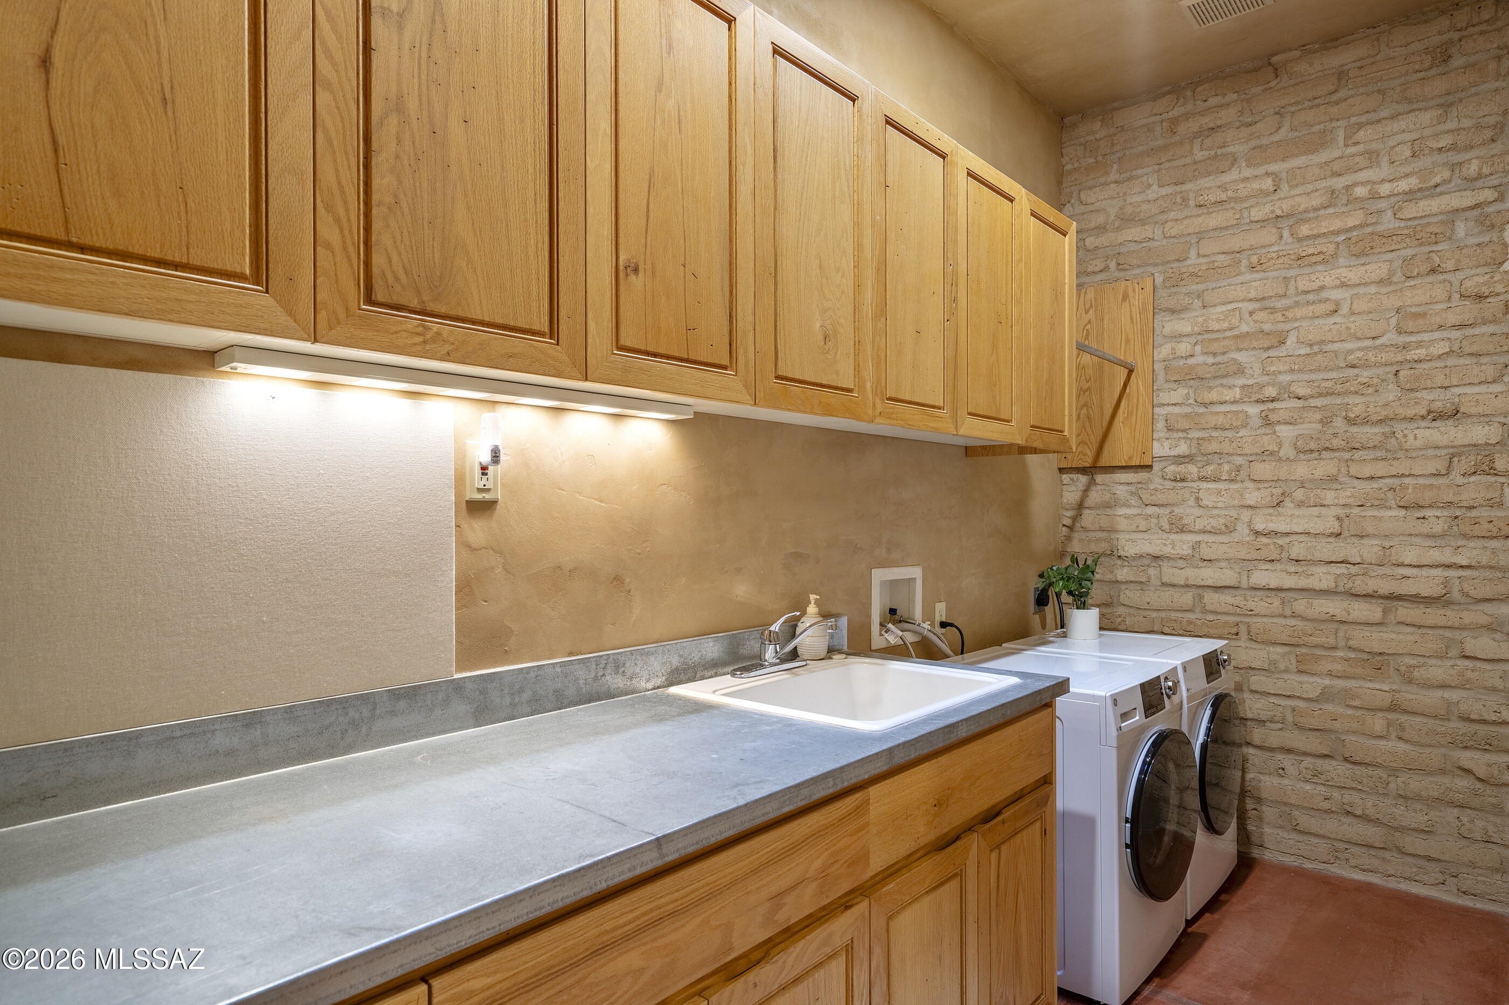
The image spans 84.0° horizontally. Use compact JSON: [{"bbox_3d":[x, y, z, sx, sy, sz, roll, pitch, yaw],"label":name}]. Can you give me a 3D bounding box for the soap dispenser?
[{"bbox_3d":[0.158,0.340,2.273,0.088,0.167,0.088,0,-1,0],"label":"soap dispenser"}]

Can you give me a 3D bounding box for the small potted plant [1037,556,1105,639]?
[{"bbox_3d":[1.226,0.358,3.234,0.220,0.325,0.240,-1,-1,42],"label":"small potted plant"}]

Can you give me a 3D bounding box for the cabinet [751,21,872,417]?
[{"bbox_3d":[-0.004,-0.566,1.884,0.374,0.765,0.407,-1,-1,42],"label":"cabinet"}]

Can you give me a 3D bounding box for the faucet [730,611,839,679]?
[{"bbox_3d":[0.110,0.343,2.049,0.255,0.157,0.255,-1,-1,42],"label":"faucet"}]

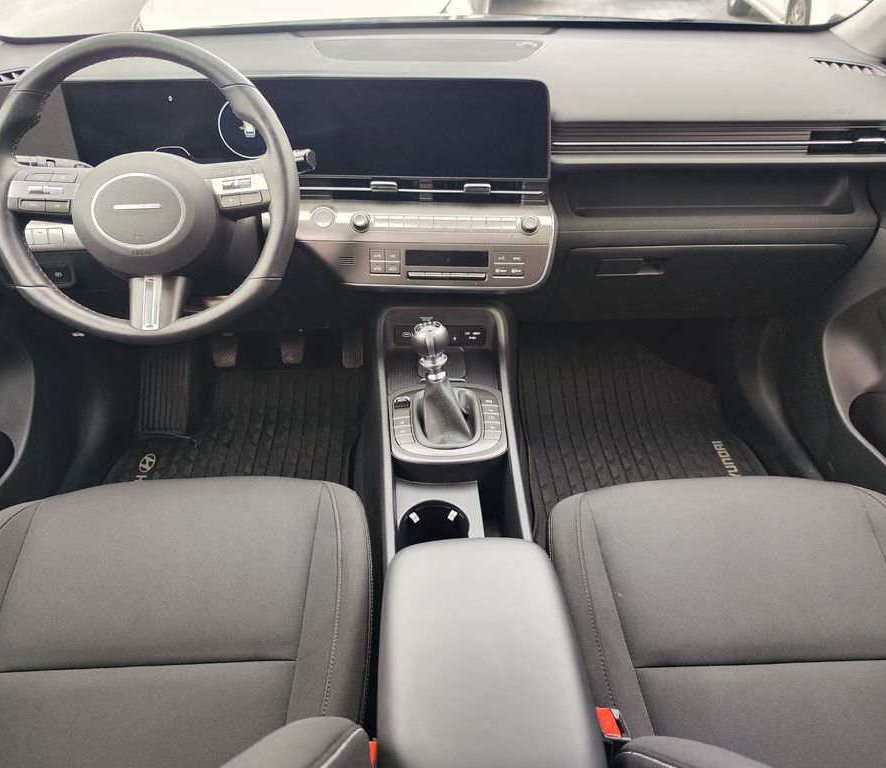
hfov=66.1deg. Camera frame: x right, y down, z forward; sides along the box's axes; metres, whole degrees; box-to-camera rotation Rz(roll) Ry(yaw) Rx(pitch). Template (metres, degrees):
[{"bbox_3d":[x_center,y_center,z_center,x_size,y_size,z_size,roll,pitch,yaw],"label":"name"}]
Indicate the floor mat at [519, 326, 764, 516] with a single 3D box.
[{"bbox_3d":[0.412,0.083,1.388,0.480,0.125,0.630,-1,38,-2],"label":"floor mat"}]

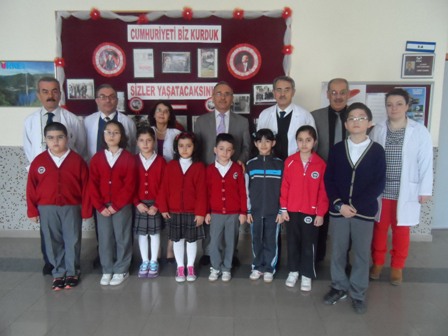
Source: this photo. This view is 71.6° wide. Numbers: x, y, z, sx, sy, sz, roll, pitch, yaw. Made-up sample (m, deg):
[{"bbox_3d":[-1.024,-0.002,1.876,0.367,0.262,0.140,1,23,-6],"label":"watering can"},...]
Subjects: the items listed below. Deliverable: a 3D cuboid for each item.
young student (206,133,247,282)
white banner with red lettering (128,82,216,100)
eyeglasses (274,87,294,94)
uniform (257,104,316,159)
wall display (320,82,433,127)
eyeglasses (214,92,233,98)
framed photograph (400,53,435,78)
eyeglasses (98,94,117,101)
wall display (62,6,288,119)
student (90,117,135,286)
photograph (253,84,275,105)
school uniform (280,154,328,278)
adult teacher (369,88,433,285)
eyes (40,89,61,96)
[{"bbox_3d":[0.025,0.339,2.711,0.347,1.265,0.240,2,8,9],"label":"young student"},{"bbox_3d":[-0.531,-0.832,3.383,1.035,0.184,0.010,1,6,1],"label":"white banner with red lettering"},{"bbox_3d":[0.497,-0.649,2.639,0.147,0.043,0.140,1,6,3],"label":"eyeglasses"},{"bbox_3d":[0.543,-0.108,2.758,0.512,0.884,0.300,1,7,4],"label":"uniform"},{"bbox_3d":[1.645,-0.625,3.345,1.171,0.598,0.030,1,6,1],"label":"wall display"},{"bbox_3d":[-0.002,-0.616,2.673,0.147,0.043,0.140,1,6,2],"label":"eyeglasses"},{"bbox_3d":[2.059,-1.073,3.290,0.344,0.255,0.020,1,6,1],"label":"framed photograph"},{"bbox_3d":[-1.008,-0.607,2.704,0.147,0.043,0.140,0,6,-8],"label":"eyeglasses"},{"bbox_3d":[-0.551,-1.006,3.372,2.551,1.322,0.060,0,7,1],"label":"wall display"},{"bbox_3d":[-0.937,0.292,2.637,0.369,1.360,0.260,-2,8,-17],"label":"student"},{"bbox_3d":[0.486,-0.813,3.454,0.303,0.220,0.020,0,6,0],"label":"photograph"},{"bbox_3d":[0.668,0.413,2.618,0.395,1.089,0.240,3,8,17],"label":"school uniform"},{"bbox_3d":[1.500,0.164,2.687,0.518,1.645,0.360,5,9,29],"label":"adult teacher"},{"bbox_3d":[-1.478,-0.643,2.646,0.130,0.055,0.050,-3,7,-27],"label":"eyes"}]

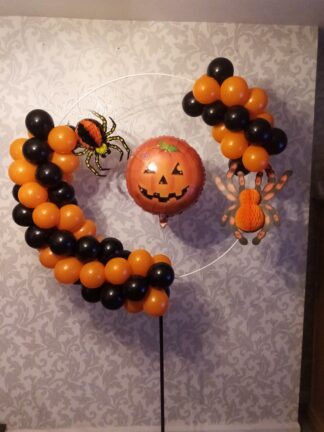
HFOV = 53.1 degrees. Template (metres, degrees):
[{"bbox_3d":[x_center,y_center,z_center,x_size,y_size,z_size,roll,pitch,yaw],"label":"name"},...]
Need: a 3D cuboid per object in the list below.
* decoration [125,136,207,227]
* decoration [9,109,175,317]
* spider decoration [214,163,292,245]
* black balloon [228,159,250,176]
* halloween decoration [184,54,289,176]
[{"bbox_3d":[0.017,-0.153,1.460,0.355,0.400,0.200,4,7,0],"label":"decoration"},{"bbox_3d":[-0.318,-0.002,1.515,0.750,0.954,0.290,0,6,-3],"label":"decoration"},{"bbox_3d":[0.406,-0.056,1.440,0.345,0.365,0.110,-1,7,-3],"label":"spider decoration"},{"bbox_3d":[0.375,-0.246,1.515,0.120,0.125,0.120,0,6,-2],"label":"black balloon"},{"bbox_3d":[0.331,-0.452,1.460,0.460,0.510,0.270,-1,7,-3],"label":"halloween decoration"}]

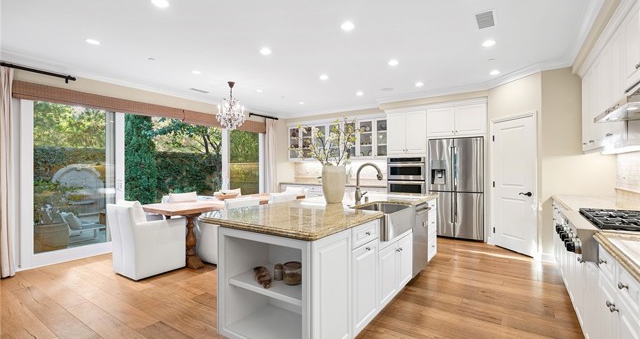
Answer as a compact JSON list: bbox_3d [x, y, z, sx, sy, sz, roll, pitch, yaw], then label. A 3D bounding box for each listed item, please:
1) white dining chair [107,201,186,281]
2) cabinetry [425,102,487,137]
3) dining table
[{"bbox_3d":[-2.172,0.850,3.619,0.560,0.870,0.660,0,0,36],"label":"white dining chair"},{"bbox_3d":[2.665,-0.900,5.493,1.000,0.560,0.600,0,0,36],"label":"cabinetry"},{"bbox_3d":[-1.417,0.900,4.782,0.940,0.770,2.600,0,0,36],"label":"dining table"}]

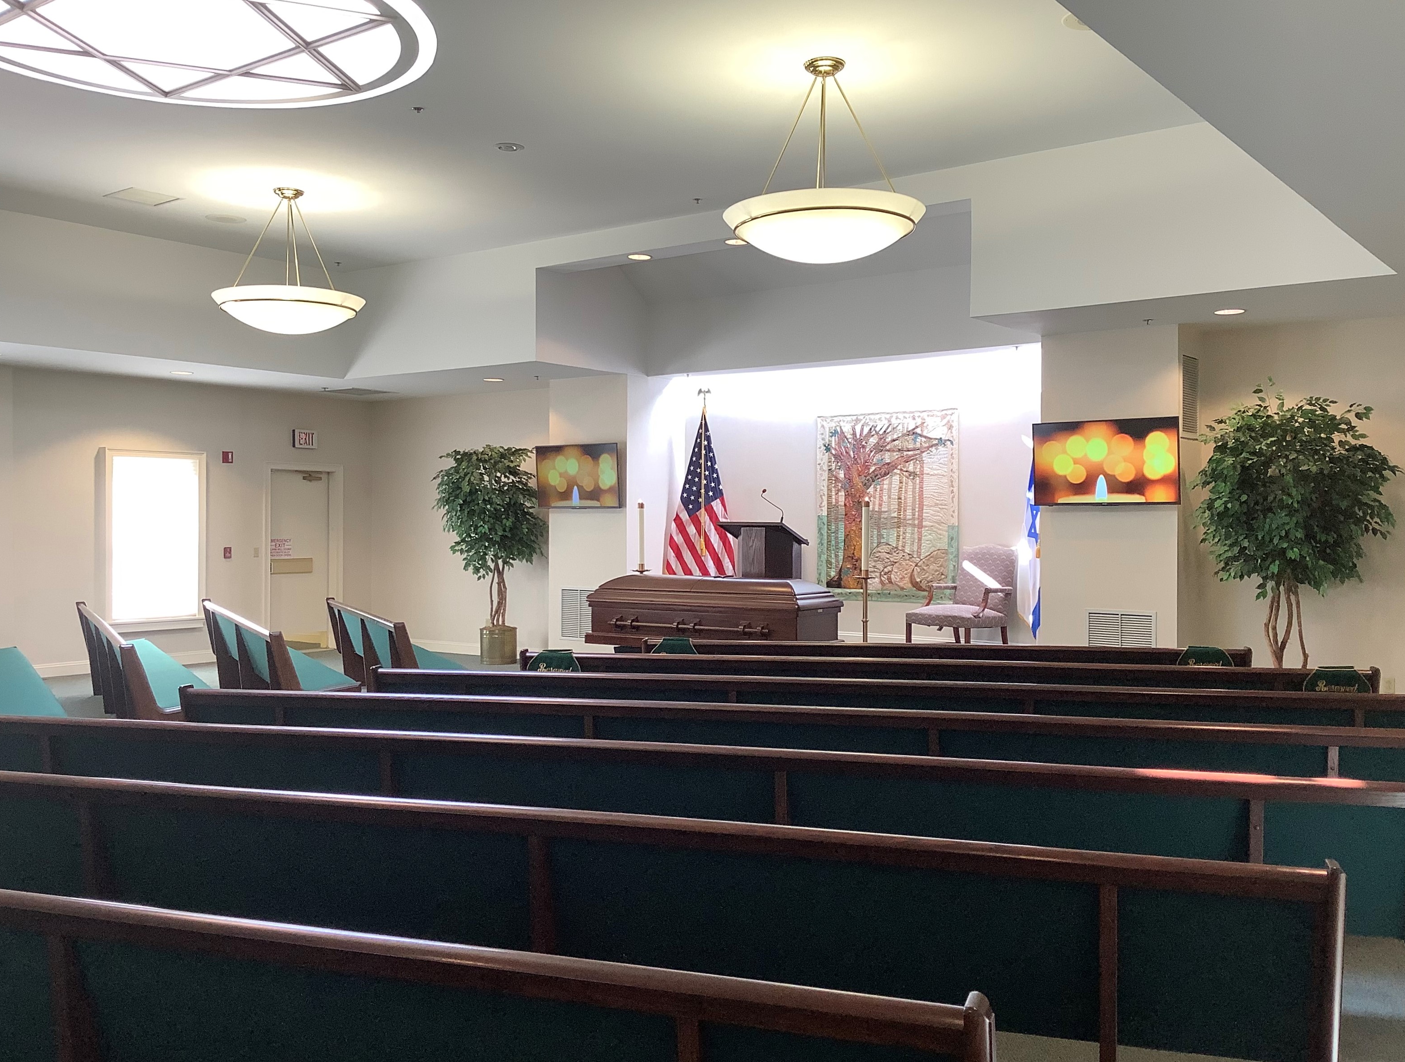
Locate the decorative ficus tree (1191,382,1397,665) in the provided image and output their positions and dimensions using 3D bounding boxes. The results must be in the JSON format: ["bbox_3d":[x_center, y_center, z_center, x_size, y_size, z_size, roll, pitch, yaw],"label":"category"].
[{"bbox_3d":[4.390,0.206,9.400,1.420,2.580,1.380,0,0,35],"label":"decorative ficus tree"}]

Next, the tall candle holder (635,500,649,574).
[{"bbox_3d":[-0.550,0.598,11.560,0.260,1.760,0.260,0,0,35],"label":"tall candle holder"}]

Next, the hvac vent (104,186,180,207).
[{"bbox_3d":[-4.700,-2.804,10.660,0.450,0.030,0.450,0,0,35],"label":"hvac vent"}]

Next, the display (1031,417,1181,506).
[{"bbox_3d":[3.370,-0.572,10.625,1.235,0.710,0.070,1,6,37],"label":"display"}]

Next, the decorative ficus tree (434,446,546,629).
[{"bbox_3d":[-2.358,0.073,14.040,1.180,2.021,1.120,0,0,0],"label":"decorative ficus tree"}]

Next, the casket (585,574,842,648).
[{"bbox_3d":[0.070,0.675,10.504,2.130,0.570,0.700,1,1,37],"label":"casket"}]

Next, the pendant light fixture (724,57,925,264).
[{"bbox_3d":[0.728,-2.201,7.570,1.210,1.166,1.210,0,0,0],"label":"pendant light fixture"}]

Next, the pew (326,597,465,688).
[{"bbox_3d":[-2.705,1.070,10.958,0.620,0.850,3.187,0,1,-26],"label":"pew"}]

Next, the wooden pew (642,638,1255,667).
[{"bbox_3d":[1.534,1.111,8.380,3.861,0.850,0.620,0,0,7],"label":"wooden pew"}]

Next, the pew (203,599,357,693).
[{"bbox_3d":[-3.330,1.045,9.740,0.620,0.840,4.000,0,0,-27],"label":"pew"}]

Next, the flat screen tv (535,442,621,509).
[{"bbox_3d":[-1.384,-0.605,14.019,1.235,0.710,0.070,1,6,37],"label":"flat screen tv"}]

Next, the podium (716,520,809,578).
[{"bbox_3d":[0.572,0.533,11.998,0.700,1.240,0.500,0,0,35],"label":"podium"}]

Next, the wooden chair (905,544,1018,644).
[{"bbox_3d":[2.389,0.670,11.848,0.730,1.060,0.690,0,1,-42],"label":"wooden chair"}]

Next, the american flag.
[{"bbox_3d":[0.010,-0.184,13.050,0.750,2.030,0.380,0,0,35],"label":"american flag"}]

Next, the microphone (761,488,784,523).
[{"bbox_3d":[0.637,-0.236,11.500,0.230,0.320,0.100,1,1,37],"label":"microphone"}]

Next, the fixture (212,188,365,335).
[{"bbox_3d":[-3.405,-2.216,10.470,1.210,1.166,1.210,0,0,0],"label":"fixture"}]

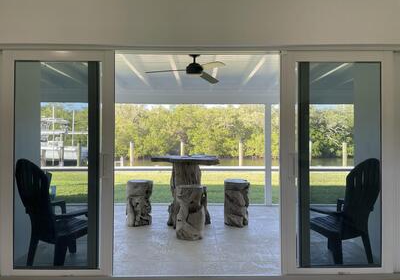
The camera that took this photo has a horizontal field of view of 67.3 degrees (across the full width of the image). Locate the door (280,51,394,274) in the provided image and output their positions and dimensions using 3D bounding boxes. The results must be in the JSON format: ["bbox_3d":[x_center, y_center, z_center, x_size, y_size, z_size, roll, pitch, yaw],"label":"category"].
[{"bbox_3d":[1.250,0.208,2.740,1.020,2.020,0.070,0,0,-1],"label":"door"}]

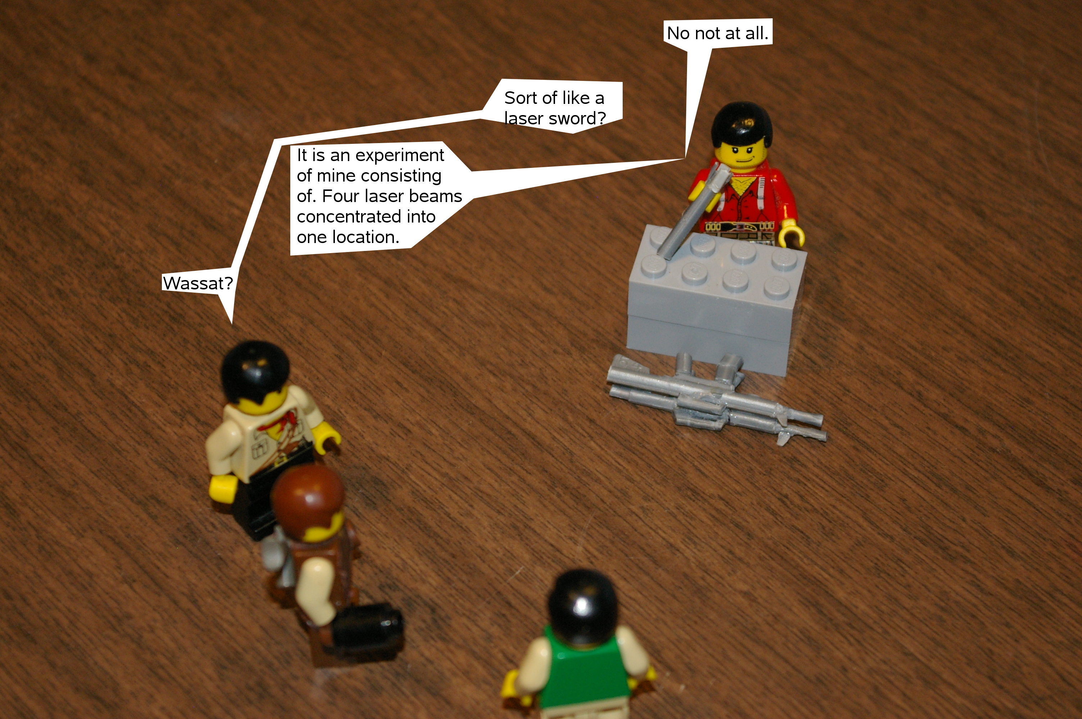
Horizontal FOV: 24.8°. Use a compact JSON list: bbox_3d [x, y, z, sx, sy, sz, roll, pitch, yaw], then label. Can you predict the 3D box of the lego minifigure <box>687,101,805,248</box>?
[{"bbox_3d":[0.040,-0.030,0.483,0.023,0.042,0.018,-1,48,-1],"label":"lego minifigure"}]

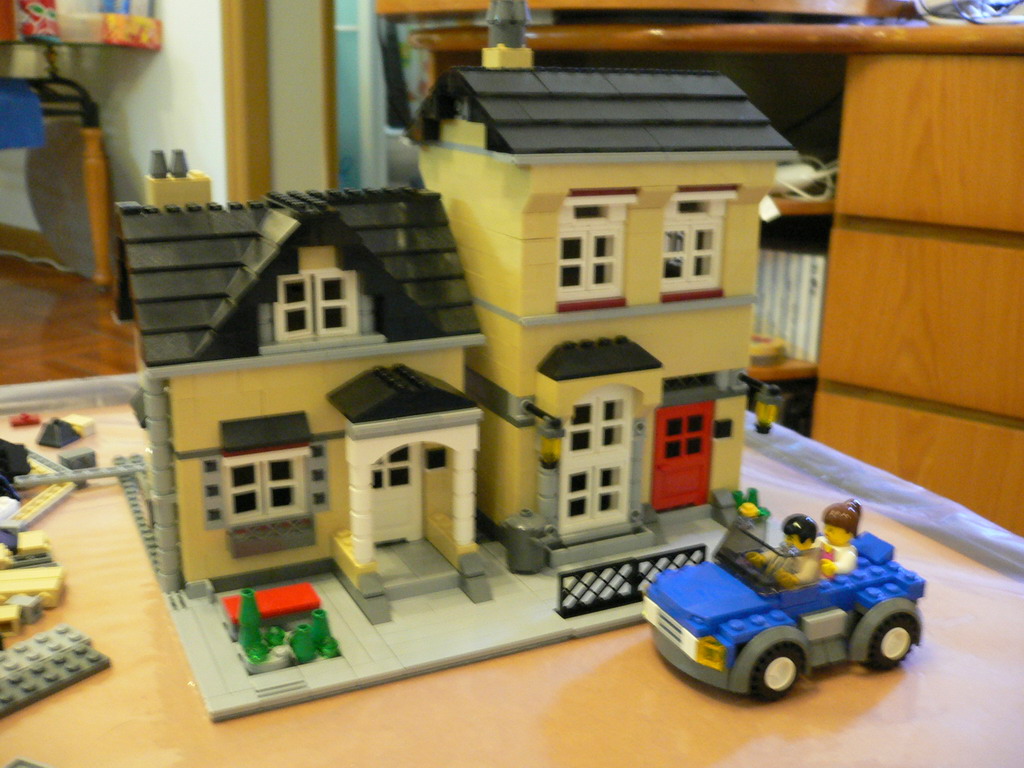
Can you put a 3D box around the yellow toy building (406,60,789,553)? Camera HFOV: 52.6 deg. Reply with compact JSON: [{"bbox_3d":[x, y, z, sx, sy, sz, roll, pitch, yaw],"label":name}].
[{"bbox_3d":[0.032,-0.040,0.442,0.128,0.203,0.108,-7,17,-27],"label":"yellow toy building"}]

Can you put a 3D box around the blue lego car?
[{"bbox_3d":[0.088,0.068,0.346,0.090,0.049,0.050,-7,17,-27],"label":"blue lego car"}]

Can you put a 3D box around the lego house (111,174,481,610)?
[{"bbox_3d":[-0.076,-0.001,0.399,0.130,0.146,0.138,-7,17,-27],"label":"lego house"}]

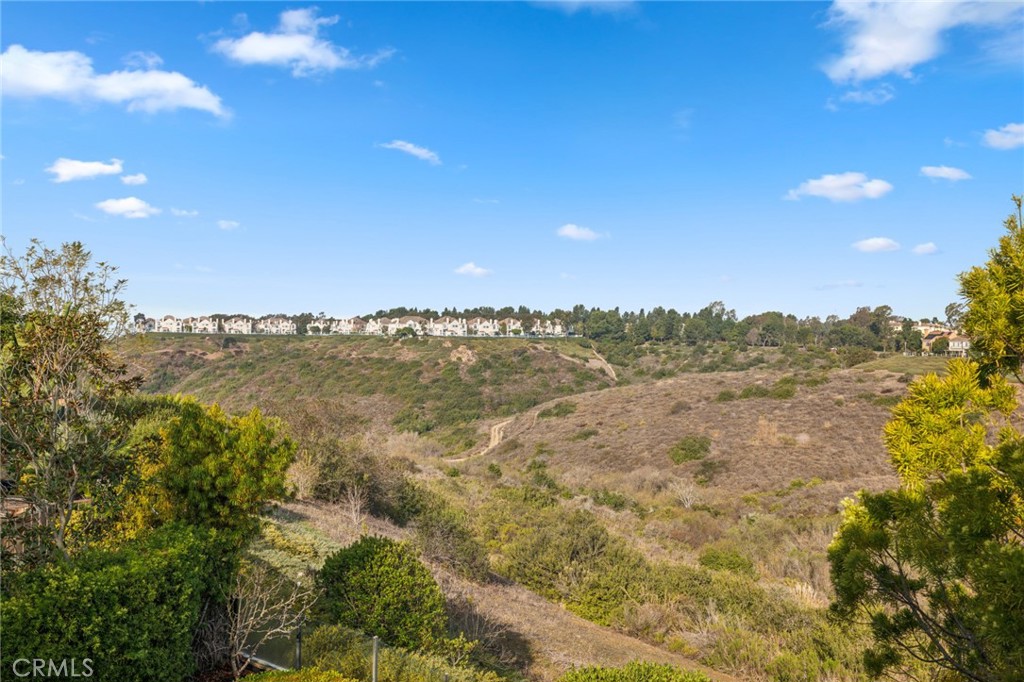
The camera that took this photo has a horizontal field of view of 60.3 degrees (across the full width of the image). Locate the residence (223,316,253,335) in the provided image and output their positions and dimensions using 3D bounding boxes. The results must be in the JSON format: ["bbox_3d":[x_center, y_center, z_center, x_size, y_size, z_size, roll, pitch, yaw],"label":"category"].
[{"bbox_3d":[-151.981,-8.416,488.000,14.800,9.200,13.000,0,0,-23],"label":"residence"}]

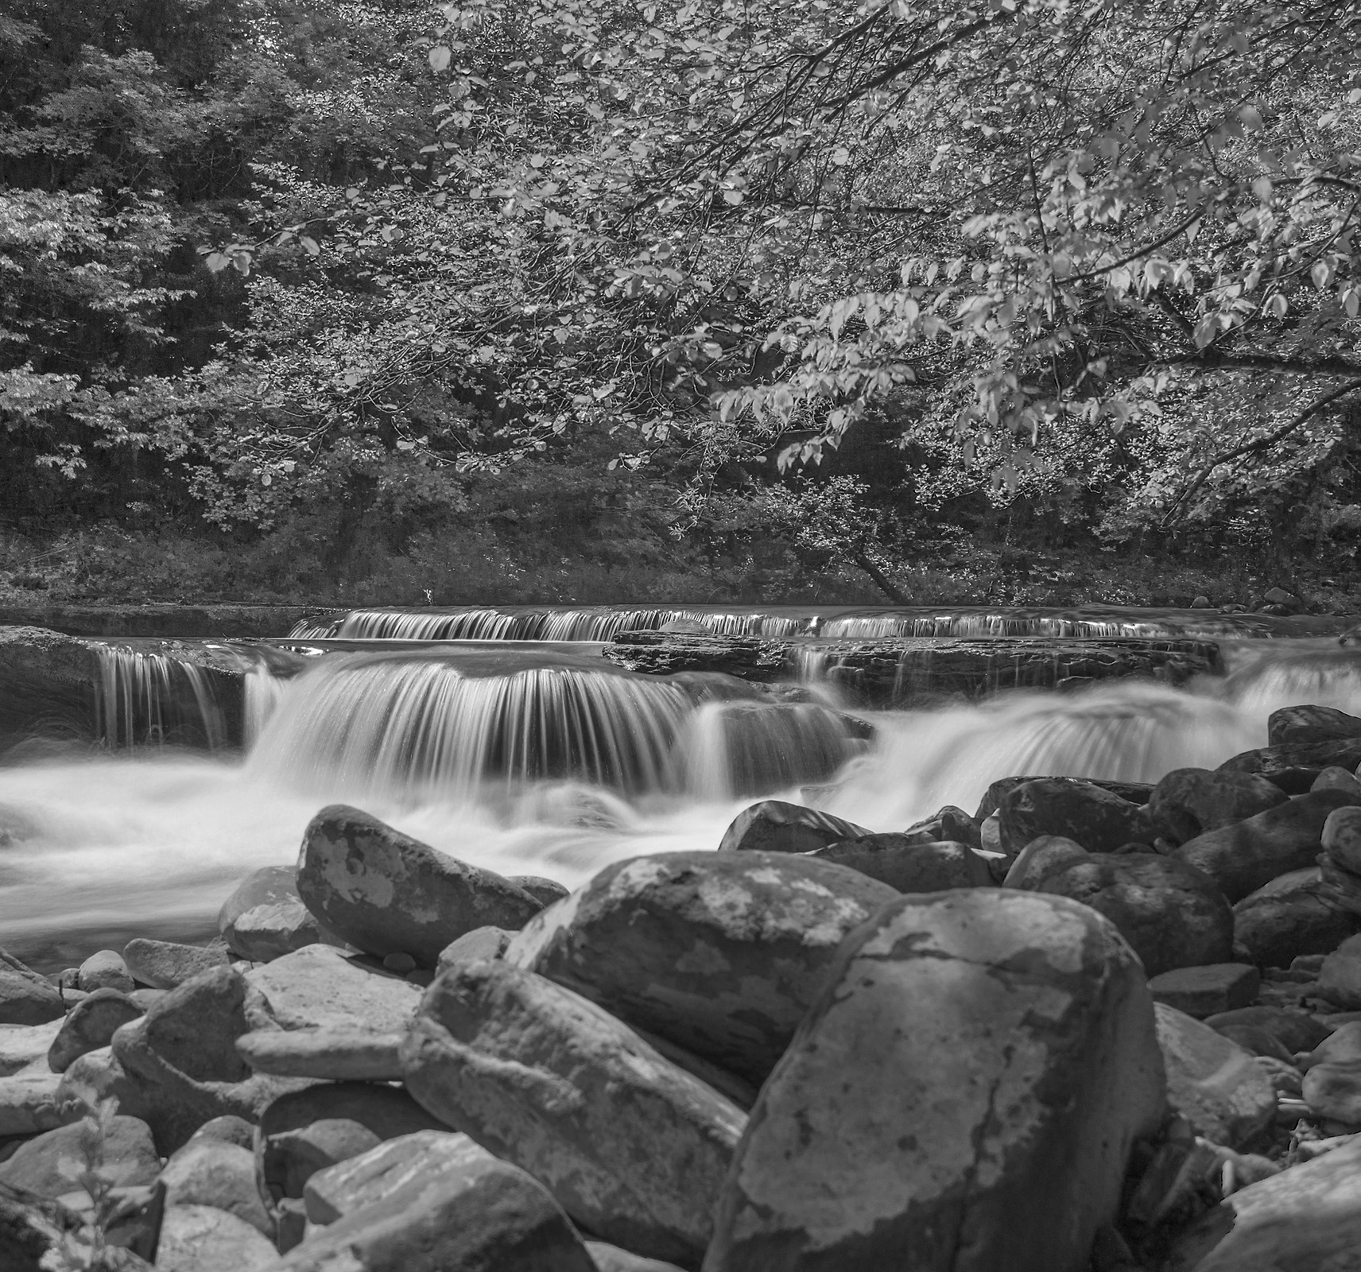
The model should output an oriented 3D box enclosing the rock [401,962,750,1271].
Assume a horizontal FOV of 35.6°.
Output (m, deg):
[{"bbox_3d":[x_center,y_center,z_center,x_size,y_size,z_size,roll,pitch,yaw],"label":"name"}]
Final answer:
[{"bbox_3d":[-0.121,0.710,3.050,0.640,0.280,0.330,30,7,0],"label":"rock"}]

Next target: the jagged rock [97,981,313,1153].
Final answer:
[{"bbox_3d":[-0.880,0.804,3.942,0.378,0.270,0.270,0,2,5],"label":"jagged rock"}]

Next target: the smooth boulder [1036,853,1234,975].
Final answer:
[{"bbox_3d":[1.016,0.621,4.700,0.430,0.280,0.360,0,1,0],"label":"smooth boulder"}]

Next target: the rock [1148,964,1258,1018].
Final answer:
[{"bbox_3d":[1.528,1.038,6.200,0.260,0.100,0.340,1,2,25],"label":"rock"}]

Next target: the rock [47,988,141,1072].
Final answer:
[{"bbox_3d":[-1.569,1.062,5.700,0.240,0.200,0.200,0,2,-15],"label":"rock"}]

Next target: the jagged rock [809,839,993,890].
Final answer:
[{"bbox_3d":[0.761,0.804,7.236,0.626,0.259,0.389,5,2,0],"label":"jagged rock"}]

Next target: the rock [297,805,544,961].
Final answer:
[{"bbox_3d":[-0.712,0.689,5.832,0.680,0.335,0.410,25,5,7],"label":"rock"}]

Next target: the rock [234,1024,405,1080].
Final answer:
[{"bbox_3d":[-0.694,0.805,4.104,0.313,0.084,0.238,2,2,0],"label":"rock"}]

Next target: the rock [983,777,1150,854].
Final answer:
[{"bbox_3d":[1.643,0.757,8.900,0.640,0.310,0.450,0,2,10],"label":"rock"}]

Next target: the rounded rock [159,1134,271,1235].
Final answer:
[{"bbox_3d":[-0.983,1.174,4.500,0.240,0.200,0.240,0,2,0],"label":"rounded rock"}]

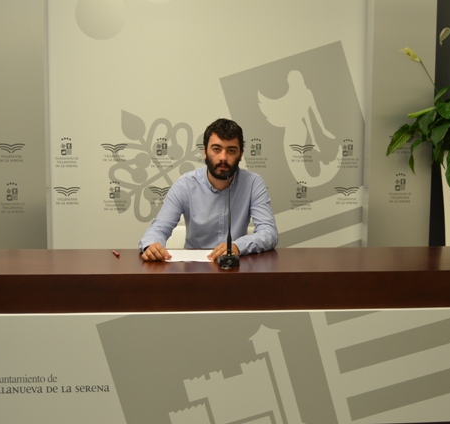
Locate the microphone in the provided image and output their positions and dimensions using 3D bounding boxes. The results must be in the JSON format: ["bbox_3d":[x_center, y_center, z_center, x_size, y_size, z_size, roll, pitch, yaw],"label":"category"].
[{"bbox_3d":[0.012,0.026,2.510,0.080,0.345,0.150,0,6,-3],"label":"microphone"}]

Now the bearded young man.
[{"bbox_3d":[-0.060,0.262,2.910,0.550,1.300,0.700,0,6,-2],"label":"bearded young man"}]

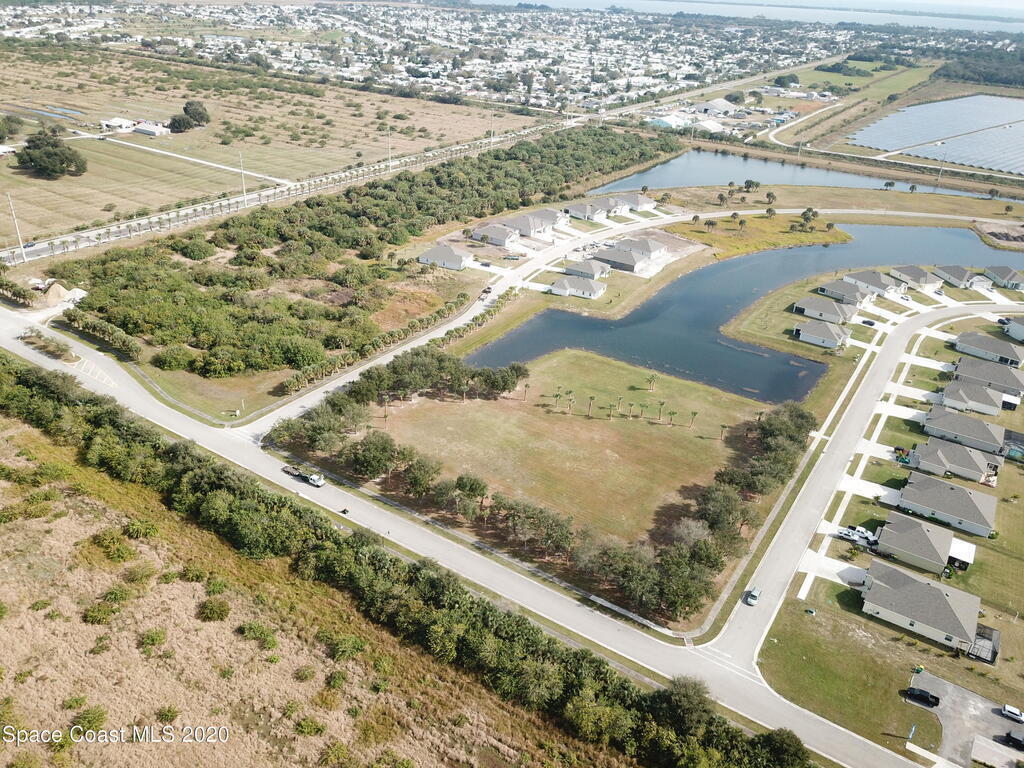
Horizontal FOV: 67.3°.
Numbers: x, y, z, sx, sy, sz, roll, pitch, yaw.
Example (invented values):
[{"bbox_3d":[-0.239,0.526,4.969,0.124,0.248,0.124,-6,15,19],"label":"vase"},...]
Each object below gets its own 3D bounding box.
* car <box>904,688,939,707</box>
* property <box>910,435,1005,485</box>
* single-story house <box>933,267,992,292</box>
[{"bbox_3d":[71.090,53.770,132.650,4.990,1.780,1.900,18,31,27],"label":"car"},{"bbox_3d":[115.450,18.730,198.790,20.180,6.110,13.150,18,31,27],"label":"property"},{"bbox_3d":[204.383,-49.014,348.655,13.142,5.328,21.258,-4,28,-12],"label":"single-story house"}]

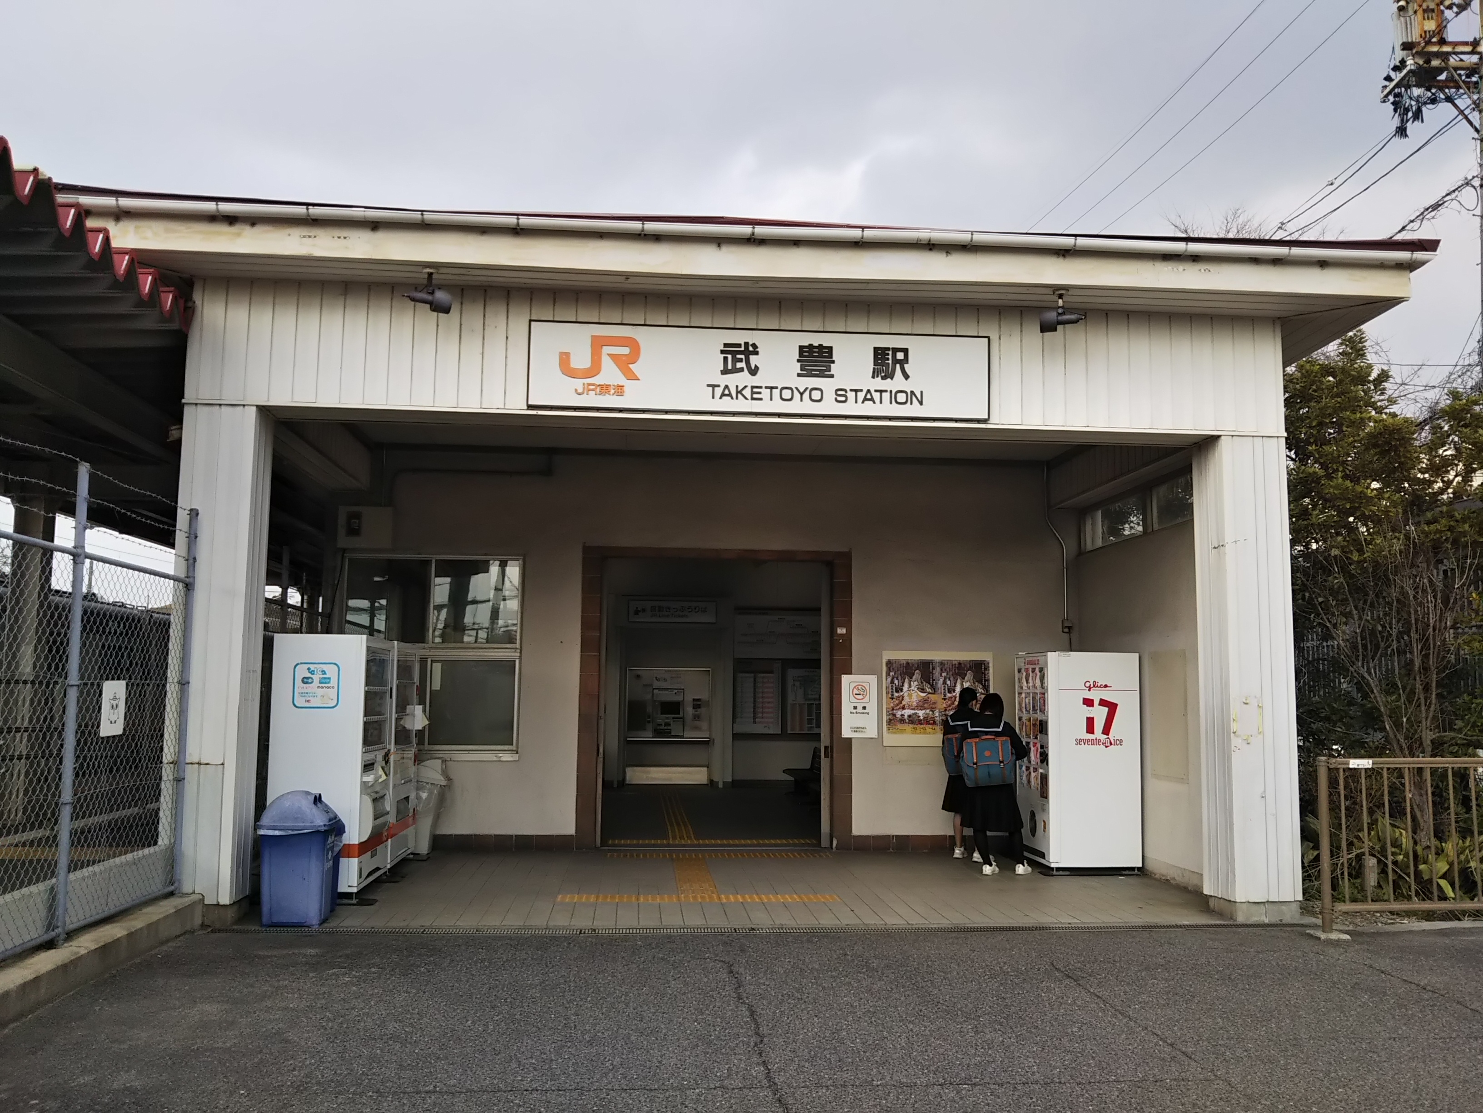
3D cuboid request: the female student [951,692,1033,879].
[{"bbox_3d":[2.133,1.904,10.826,0.550,1.530,0.520,-1,-6,13],"label":"female student"}]

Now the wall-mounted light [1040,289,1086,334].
[{"bbox_3d":[2.131,-1.627,8.534,0.290,0.270,0.150,-1,-6,17],"label":"wall-mounted light"}]

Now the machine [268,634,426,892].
[{"bbox_3d":[-3.110,1.613,10.256,0.690,1.870,2.190,1,-6,-5],"label":"machine"}]

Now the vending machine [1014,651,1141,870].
[{"bbox_3d":[2.992,1.810,11.496,0.810,1.873,0.970,1,-6,-5],"label":"vending machine"}]

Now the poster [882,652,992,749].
[{"bbox_3d":[1.906,1.390,12.434,1.075,0.891,0.025,1,-6,-5],"label":"poster"}]

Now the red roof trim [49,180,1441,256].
[{"bbox_3d":[0.179,-2.142,8.293,8.980,0.150,0.220,1,-6,-5],"label":"red roof trim"}]

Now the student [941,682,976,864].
[{"bbox_3d":[2.066,1.976,11.721,0.480,1.565,0.500,-1,-6,13],"label":"student"}]

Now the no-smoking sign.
[{"bbox_3d":[1.143,1.443,12.383,0.353,0.600,0.020,1,-6,-5],"label":"no-smoking sign"}]

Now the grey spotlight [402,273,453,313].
[{"bbox_3d":[-2.043,-1.726,8.369,0.310,0.276,0.150,4,-7,-29],"label":"grey spotlight"}]

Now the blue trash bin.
[{"bbox_3d":[-2.869,1.948,8.388,0.455,0.835,0.490,1,-6,-5],"label":"blue trash bin"}]

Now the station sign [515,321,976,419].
[{"bbox_3d":[0.141,-1.254,8.764,3.145,0.576,0.090,1,-6,-5],"label":"station sign"}]

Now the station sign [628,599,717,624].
[{"bbox_3d":[-1.052,0.850,19.712,1.363,0.341,0.080,1,-6,-5],"label":"station sign"}]

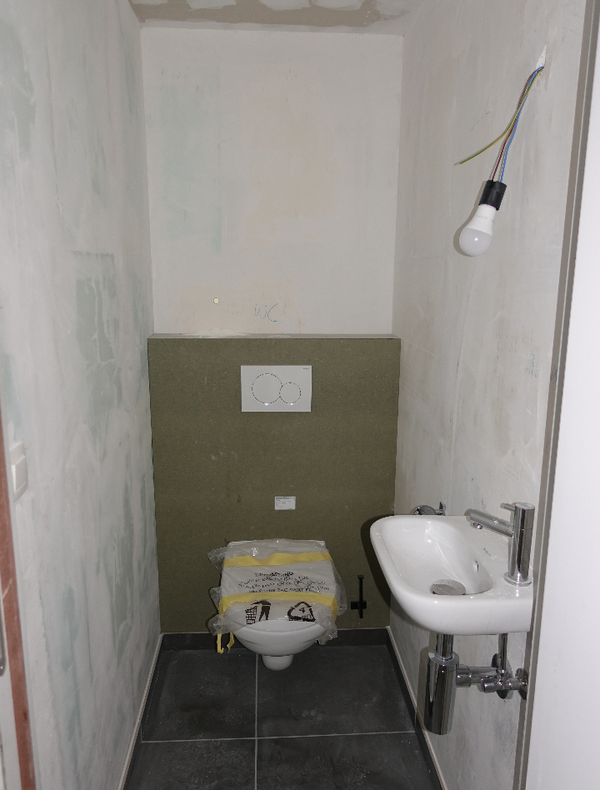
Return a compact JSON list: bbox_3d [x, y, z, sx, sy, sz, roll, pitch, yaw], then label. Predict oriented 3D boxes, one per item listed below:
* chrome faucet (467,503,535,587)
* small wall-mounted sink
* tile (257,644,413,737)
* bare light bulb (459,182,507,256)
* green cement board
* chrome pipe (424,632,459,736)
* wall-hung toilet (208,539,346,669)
[{"bbox_3d":[0.357,0.247,1.056,0.050,0.140,0.130,-9,15,-37],"label":"chrome faucet"},{"bbox_3d":[0.282,0.363,1.144,0.272,0.125,0.362,0,12,-4],"label":"small wall-mounted sink"},{"bbox_3d":[0.102,1.020,2.095,0.501,0.010,0.453,0,12,-4],"label":"tile"},{"bbox_3d":[0.342,-0.326,1.115,0.061,0.142,0.061,19,2,-7],"label":"bare light bulb"},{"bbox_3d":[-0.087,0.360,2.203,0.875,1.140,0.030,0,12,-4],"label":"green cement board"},{"bbox_3d":[0.281,0.552,1.187,0.060,0.232,0.060,0,12,-4],"label":"chrome pipe"},{"bbox_3d":[-0.071,0.764,1.996,0.370,0.365,0.540,0,12,-4],"label":"wall-hung toilet"}]

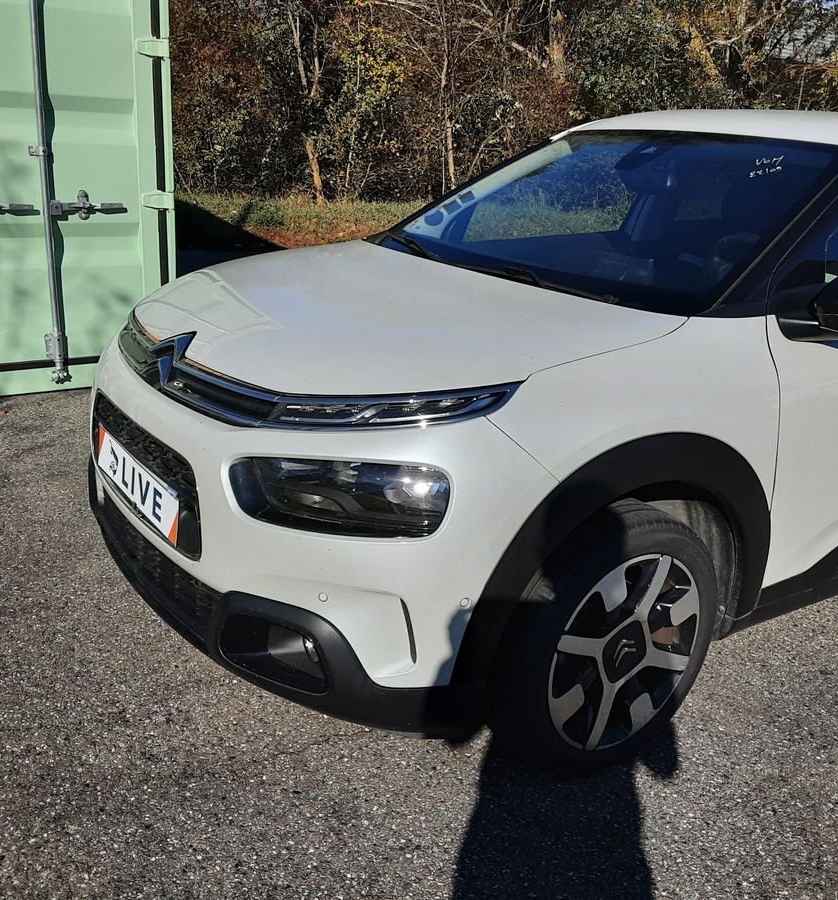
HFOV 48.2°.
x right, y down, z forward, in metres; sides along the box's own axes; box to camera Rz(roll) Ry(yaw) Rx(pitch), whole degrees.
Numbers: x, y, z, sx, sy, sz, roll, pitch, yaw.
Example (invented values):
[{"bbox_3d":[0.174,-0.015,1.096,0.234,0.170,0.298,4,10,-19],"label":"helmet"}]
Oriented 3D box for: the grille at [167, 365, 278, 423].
[{"bbox_3d":[-0.418,-0.119,1.964,0.088,0.097,0.400,-12,24,-40],"label":"grille"}]

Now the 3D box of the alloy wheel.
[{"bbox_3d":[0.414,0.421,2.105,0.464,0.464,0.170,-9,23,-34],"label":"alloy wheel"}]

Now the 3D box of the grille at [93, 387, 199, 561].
[{"bbox_3d":[-0.629,0.054,2.142,0.100,0.240,0.690,-3,19,-36],"label":"grille"}]

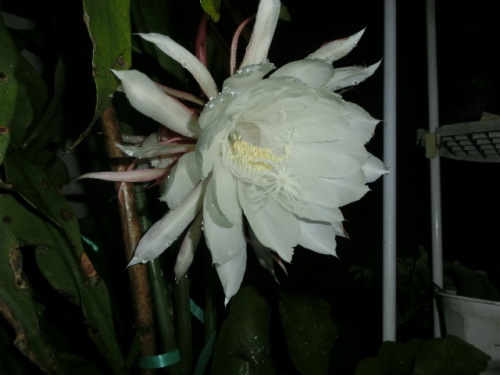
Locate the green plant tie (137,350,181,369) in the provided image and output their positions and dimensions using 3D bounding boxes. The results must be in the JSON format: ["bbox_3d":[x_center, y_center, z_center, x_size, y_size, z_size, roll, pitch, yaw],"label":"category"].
[{"bbox_3d":[-0.106,0.200,0.420,0.047,0.013,0.027,-7,-9,-6],"label":"green plant tie"}]

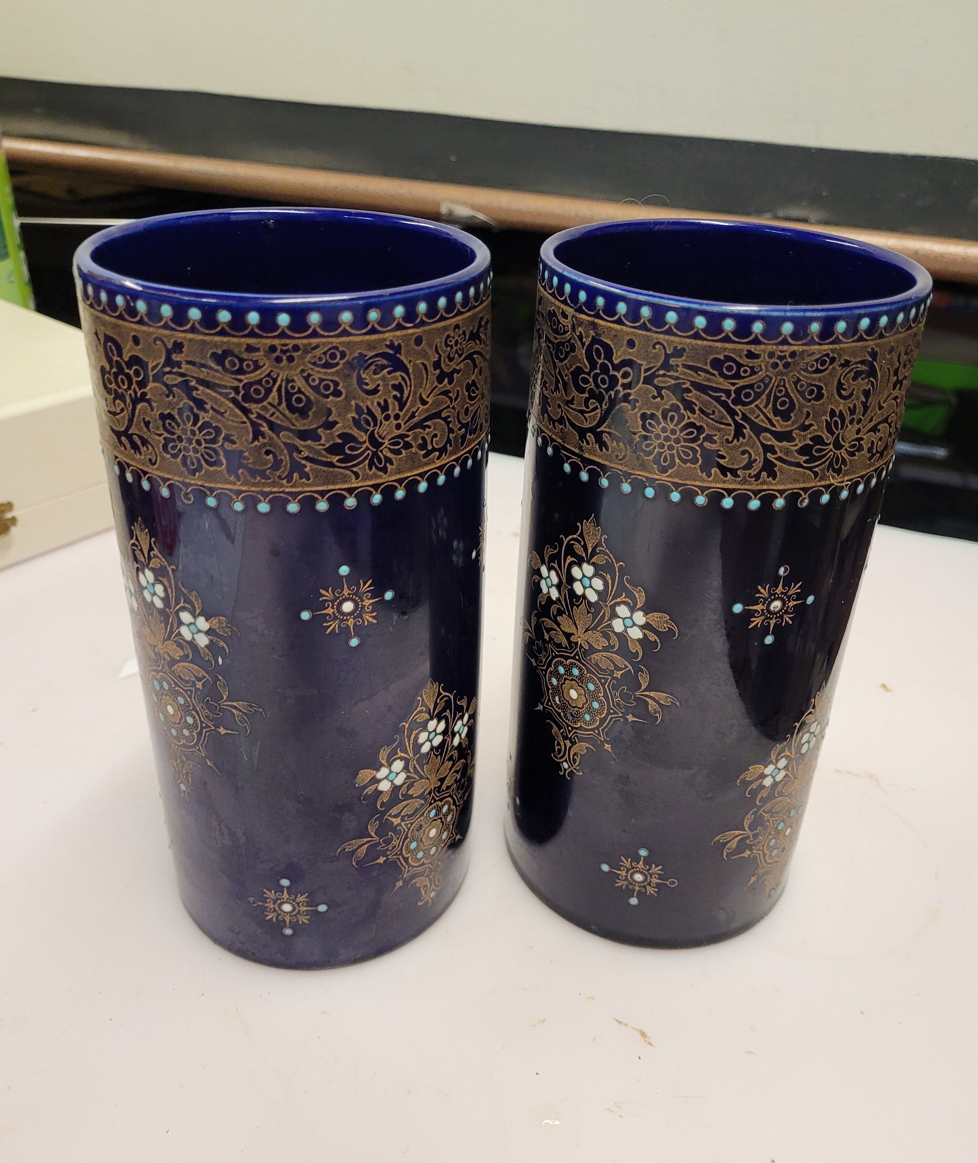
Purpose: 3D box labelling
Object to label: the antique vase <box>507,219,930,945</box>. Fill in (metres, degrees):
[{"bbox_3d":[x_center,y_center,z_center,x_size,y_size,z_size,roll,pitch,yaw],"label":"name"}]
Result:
[{"bbox_3d":[0.061,0.004,0.311,0.103,0.207,0.103,2,31,0],"label":"antique vase"}]

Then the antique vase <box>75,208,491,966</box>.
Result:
[{"bbox_3d":[-0.053,0.006,0.296,0.103,0.207,0.103,2,31,0],"label":"antique vase"}]

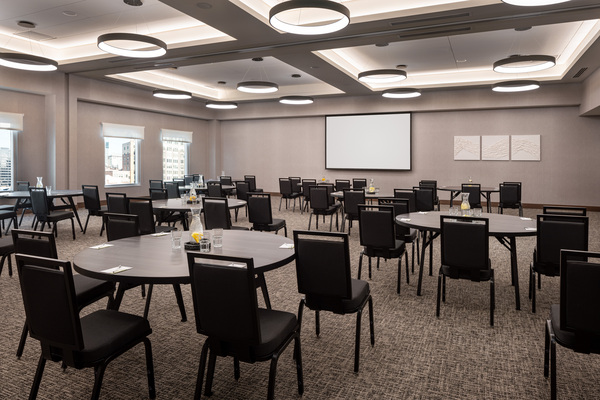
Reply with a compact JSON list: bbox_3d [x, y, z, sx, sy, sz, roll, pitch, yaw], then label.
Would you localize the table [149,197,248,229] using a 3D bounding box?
[{"bbox_3d":[-1.550,0.424,6.053,1.494,0.750,1.494,0,5,0],"label":"table"}]

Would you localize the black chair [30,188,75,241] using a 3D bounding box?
[{"bbox_3d":[-4.269,0.247,6.908,0.460,0.900,0.550,2,6,21],"label":"black chair"}]

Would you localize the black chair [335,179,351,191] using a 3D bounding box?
[{"bbox_3d":[1.159,-0.038,9.945,0.470,0.915,0.535,2,6,26],"label":"black chair"}]

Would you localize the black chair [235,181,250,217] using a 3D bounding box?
[{"bbox_3d":[-1.173,0.032,9.231,0.470,0.915,0.535,2,6,26],"label":"black chair"}]

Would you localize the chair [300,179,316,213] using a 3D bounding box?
[{"bbox_3d":[0.344,-0.088,10.448,0.460,0.900,0.550,2,6,24],"label":"chair"}]

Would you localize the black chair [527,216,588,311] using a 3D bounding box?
[{"bbox_3d":[2.344,0.566,3.602,0.460,0.900,0.550,3,6,33],"label":"black chair"}]

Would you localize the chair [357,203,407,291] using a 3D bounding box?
[{"bbox_3d":[0.917,0.499,4.365,0.460,0.900,0.550,3,6,30],"label":"chair"}]

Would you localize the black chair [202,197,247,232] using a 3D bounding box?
[{"bbox_3d":[-0.991,0.407,5.413,0.460,0.900,0.550,2,6,23],"label":"black chair"}]

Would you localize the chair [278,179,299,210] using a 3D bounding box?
[{"bbox_3d":[-0.273,-0.135,11.197,0.460,0.900,0.550,3,6,28],"label":"chair"}]

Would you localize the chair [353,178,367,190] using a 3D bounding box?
[{"bbox_3d":[1.724,-0.120,10.974,0.460,0.900,0.550,2,6,26],"label":"chair"}]

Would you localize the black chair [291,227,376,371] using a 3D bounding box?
[{"bbox_3d":[0.246,0.651,2.881,0.470,0.915,0.535,2,5,25],"label":"black chair"}]

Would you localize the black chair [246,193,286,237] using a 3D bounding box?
[{"bbox_3d":[-0.513,0.305,6.494,0.460,0.900,0.550,2,6,25],"label":"black chair"}]

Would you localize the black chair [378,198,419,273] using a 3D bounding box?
[{"bbox_3d":[1.278,0.424,5.206,0.470,0.915,0.535,2,6,25],"label":"black chair"}]

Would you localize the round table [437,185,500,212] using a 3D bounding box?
[{"bbox_3d":[3.960,0.105,9.300,1.520,0.755,1.520,2,6,25],"label":"round table"}]

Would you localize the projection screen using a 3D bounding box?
[{"bbox_3d":[2.307,-1.982,13.776,3.038,1.930,0.080,2,6,25],"label":"projection screen"}]

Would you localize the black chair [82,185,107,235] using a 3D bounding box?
[{"bbox_3d":[-3.751,0.184,7.572,0.460,0.900,0.550,2,6,22],"label":"black chair"}]

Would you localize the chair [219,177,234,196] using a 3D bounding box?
[{"bbox_3d":[-2.064,-0.239,12.003,0.460,0.900,0.550,2,6,24],"label":"chair"}]

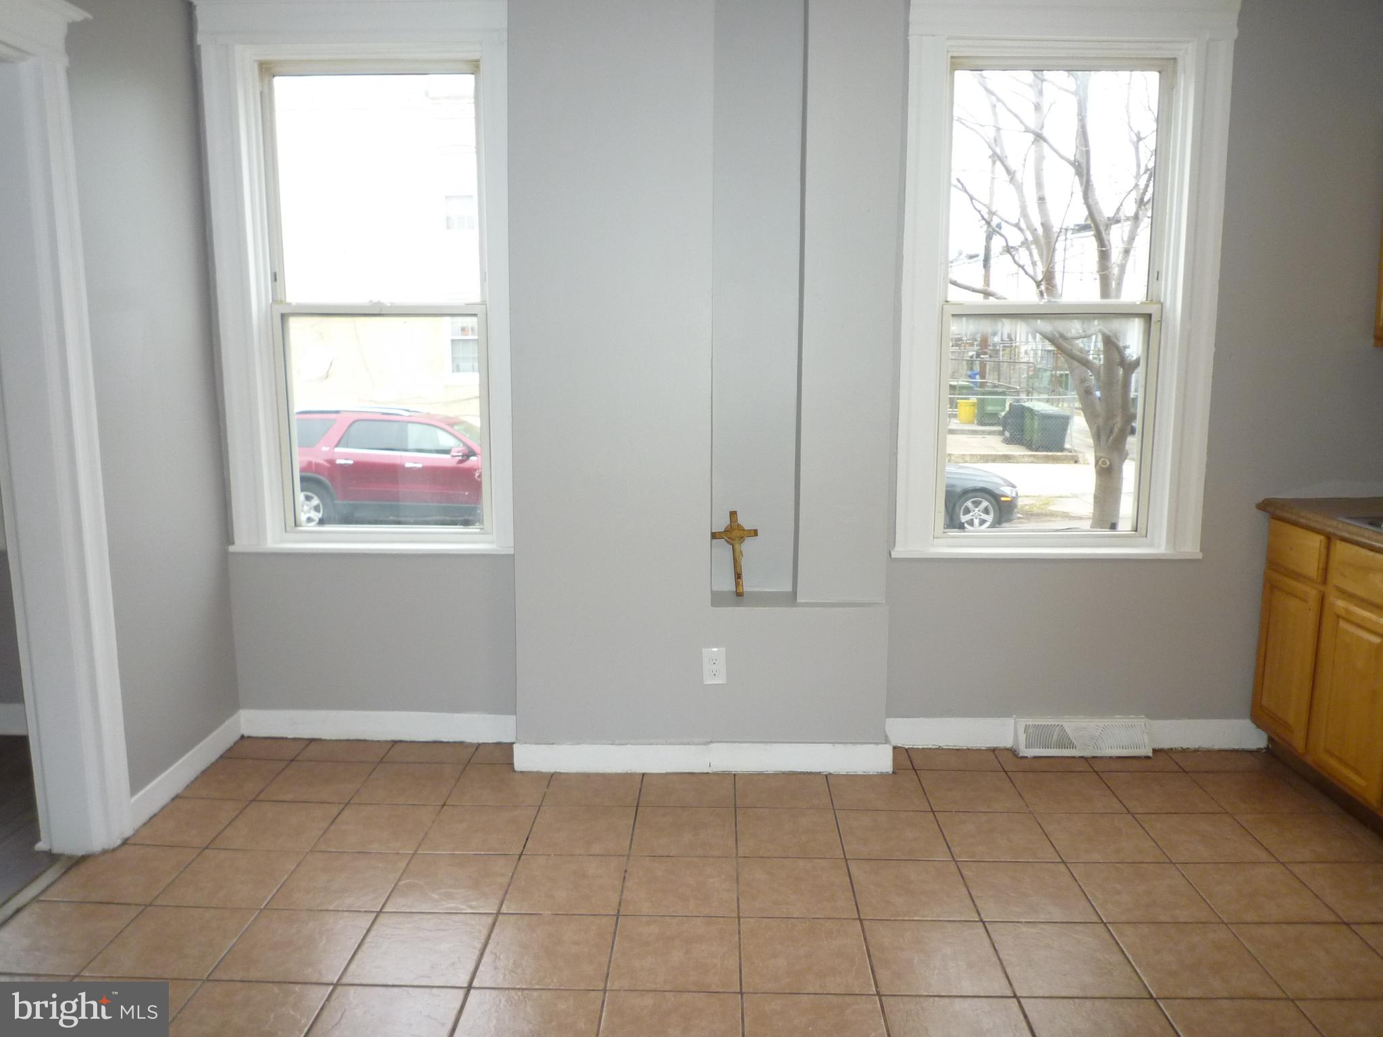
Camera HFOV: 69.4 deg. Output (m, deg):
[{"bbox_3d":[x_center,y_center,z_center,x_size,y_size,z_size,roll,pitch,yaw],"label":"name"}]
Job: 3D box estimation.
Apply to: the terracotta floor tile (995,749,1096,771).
[{"bbox_3d":[1.228,0.844,3.474,0.299,0.010,0.199,0,9,2],"label":"terracotta floor tile"}]

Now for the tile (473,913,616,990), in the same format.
[{"bbox_3d":[-0.341,1.035,2.389,0.302,0.010,0.302,0,9,2],"label":"tile"}]

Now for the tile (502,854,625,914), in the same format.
[{"bbox_3d":[-0.334,0.989,2.690,0.301,0.010,0.301,0,9,2],"label":"tile"}]

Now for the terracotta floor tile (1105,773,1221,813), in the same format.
[{"bbox_3d":[1.519,0.895,3.244,0.302,0.010,0.302,0,9,2],"label":"terracotta floor tile"}]

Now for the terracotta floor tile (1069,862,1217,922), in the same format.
[{"bbox_3d":[1.193,0.995,2.650,0.301,0.010,0.301,0,9,2],"label":"terracotta floor tile"}]

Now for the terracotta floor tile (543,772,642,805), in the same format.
[{"bbox_3d":[-0.317,0.885,3.241,0.302,0.010,0.247,0,10,2],"label":"terracotta floor tile"}]

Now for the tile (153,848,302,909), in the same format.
[{"bbox_3d":[-1.247,0.983,2.722,0.301,0.010,0.301,0,9,2],"label":"tile"}]

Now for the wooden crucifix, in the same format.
[{"bbox_3d":[0.157,0.122,3.440,0.158,0.291,0.030,-5,-1,2],"label":"wooden crucifix"}]

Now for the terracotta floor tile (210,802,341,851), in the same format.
[{"bbox_3d":[-1.234,0.924,2.997,0.302,0.010,0.299,0,10,2],"label":"terracotta floor tile"}]

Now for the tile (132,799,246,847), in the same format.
[{"bbox_3d":[-1.512,0.921,3.017,0.251,0.010,0.299,0,9,2],"label":"tile"}]

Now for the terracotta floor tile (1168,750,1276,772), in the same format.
[{"bbox_3d":[1.837,0.845,3.471,0.299,0.010,0.199,0,9,2],"label":"terracotta floor tile"}]

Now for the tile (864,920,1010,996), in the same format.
[{"bbox_3d":[0.572,1.038,2.356,0.302,0.010,0.299,0,10,2],"label":"tile"}]

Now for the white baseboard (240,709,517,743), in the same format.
[{"bbox_3d":[-1.137,0.766,3.675,1.044,0.110,0.015,0,9,2],"label":"white baseboard"}]

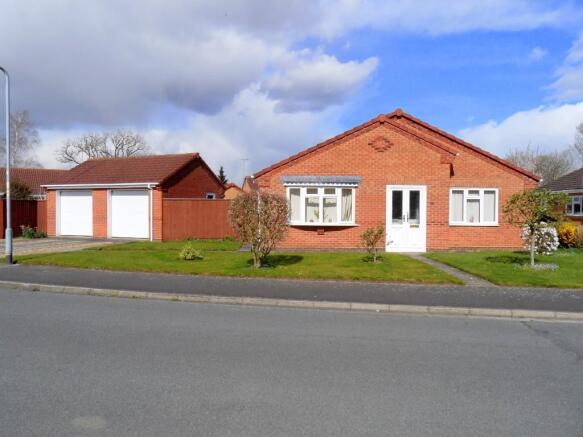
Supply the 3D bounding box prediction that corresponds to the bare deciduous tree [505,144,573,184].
[{"bbox_3d":[26.070,-3.640,43.000,7.200,8.500,6.800,0,1,0],"label":"bare deciduous tree"}]

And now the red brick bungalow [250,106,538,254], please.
[{"bbox_3d":[3.780,-1.450,18.500,10.150,4.930,10.500,0,1,0],"label":"red brick bungalow"}]

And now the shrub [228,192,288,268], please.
[{"bbox_3d":[-0.813,0.286,9.950,1.470,1.860,1.350,0,1,0],"label":"shrub"}]

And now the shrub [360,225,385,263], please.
[{"bbox_3d":[2.225,0.674,11.100,0.660,1.050,0.600,0,1,0],"label":"shrub"}]

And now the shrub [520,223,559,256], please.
[{"bbox_3d":[8.040,0.625,13.100,1.100,1.080,1.000,0,1,0],"label":"shrub"}]

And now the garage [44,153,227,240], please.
[{"bbox_3d":[-7.840,-1.133,20.940,7.150,4.030,5.300,1,1,22],"label":"garage"}]

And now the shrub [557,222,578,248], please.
[{"bbox_3d":[10.733,0.617,15.800,0.900,1.000,0.850,0,1,0],"label":"shrub"}]

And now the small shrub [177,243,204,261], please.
[{"bbox_3d":[-2.846,0.905,11.500,0.730,0.500,0.650,0,1,0],"label":"small shrub"}]

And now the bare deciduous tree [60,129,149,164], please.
[{"bbox_3d":[-19.644,-4.493,42.000,9.200,9.700,8.400,0,1,0],"label":"bare deciduous tree"}]

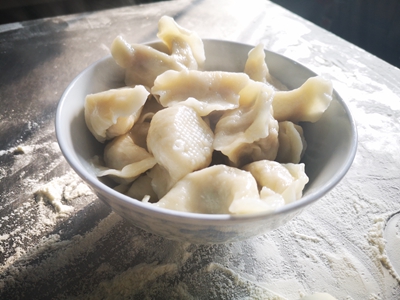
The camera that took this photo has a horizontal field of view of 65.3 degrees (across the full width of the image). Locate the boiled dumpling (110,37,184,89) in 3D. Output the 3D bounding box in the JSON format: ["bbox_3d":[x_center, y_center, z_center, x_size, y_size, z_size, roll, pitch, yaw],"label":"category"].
[{"bbox_3d":[-0.036,-0.060,0.226,0.055,0.034,0.029,17,45,12],"label":"boiled dumpling"}]

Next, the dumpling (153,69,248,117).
[{"bbox_3d":[0.000,-0.035,0.193,0.060,0.027,0.031,1,43,-4],"label":"dumpling"}]

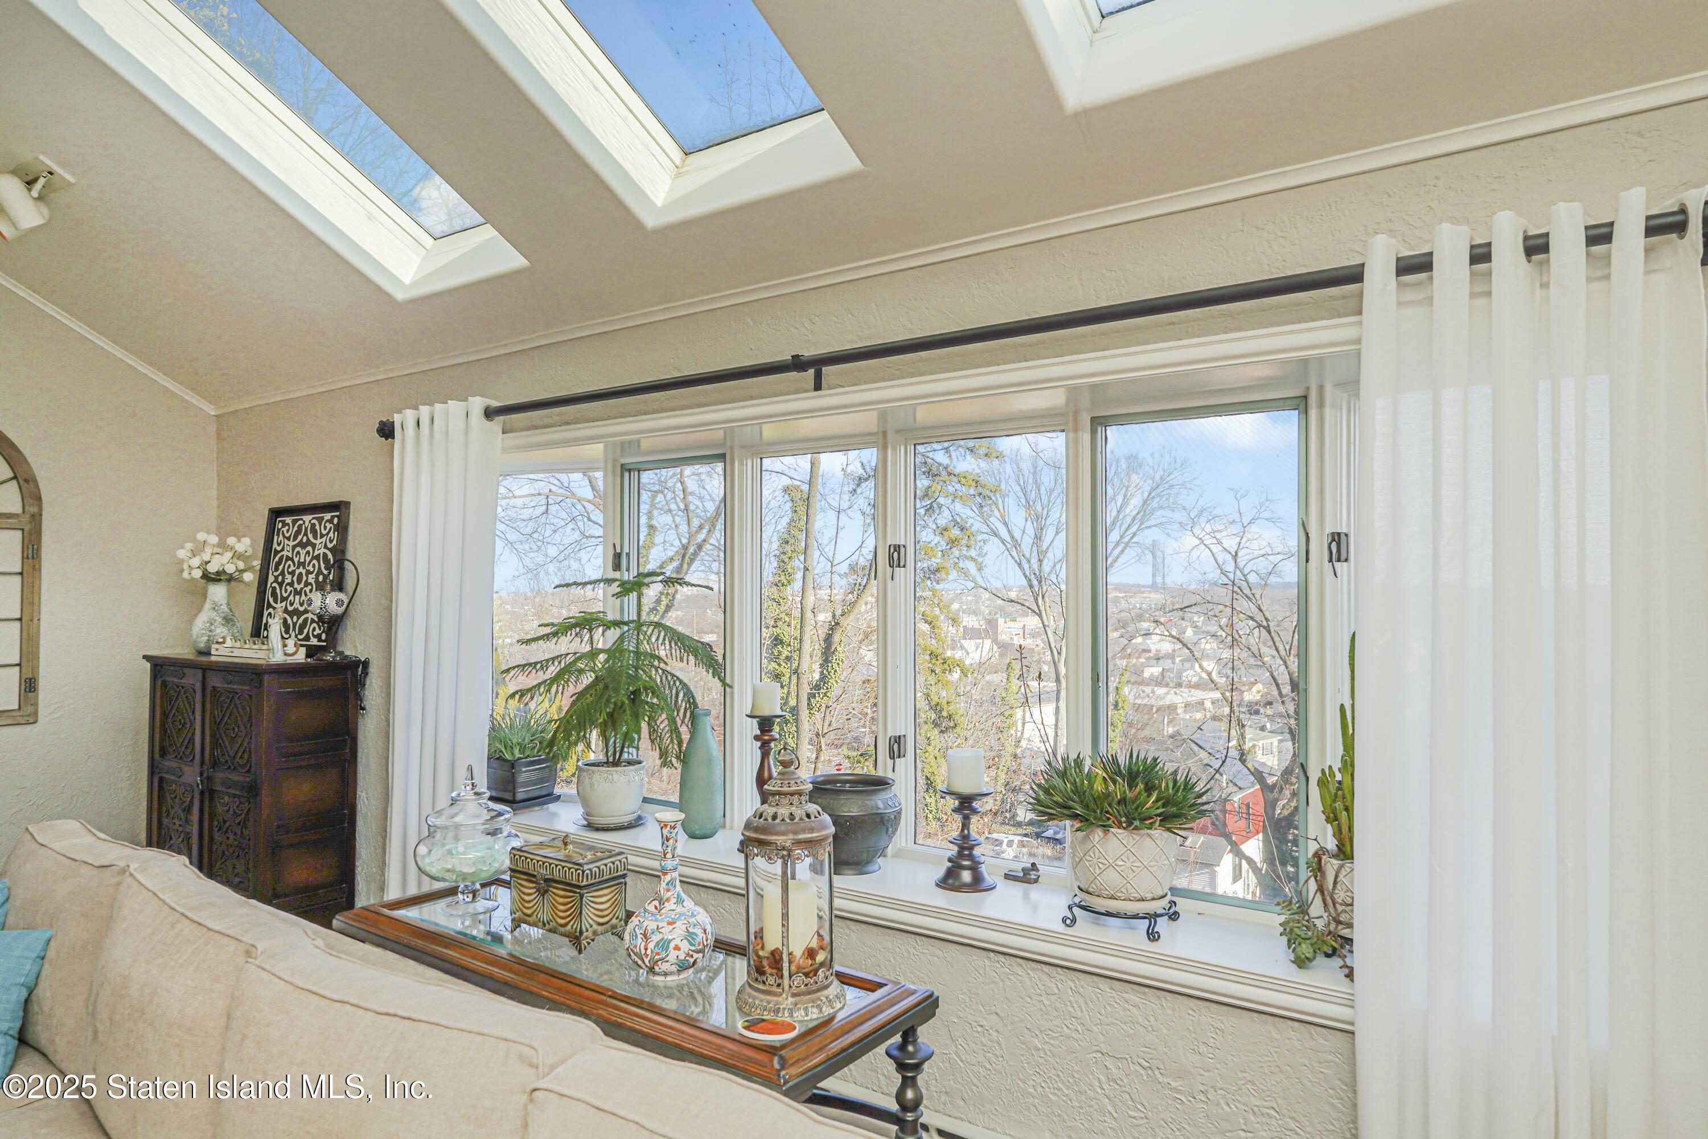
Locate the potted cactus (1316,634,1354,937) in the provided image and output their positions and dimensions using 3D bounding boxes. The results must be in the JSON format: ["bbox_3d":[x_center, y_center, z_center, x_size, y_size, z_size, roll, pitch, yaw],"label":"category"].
[{"bbox_3d":[1.115,0.452,2.126,0.250,0.680,0.250,-1,-1,34],"label":"potted cactus"}]

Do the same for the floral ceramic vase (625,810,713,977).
[{"bbox_3d":[-0.362,0.637,1.960,0.176,0.307,0.176,0,-1,0],"label":"floral ceramic vase"}]

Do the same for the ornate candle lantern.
[{"bbox_3d":[-0.116,0.561,1.831,0.197,0.454,0.197,0,-1,0],"label":"ornate candle lantern"}]

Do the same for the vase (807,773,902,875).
[{"bbox_3d":[-0.008,0.734,2.872,0.290,0.243,0.290,0,-1,0],"label":"vase"}]

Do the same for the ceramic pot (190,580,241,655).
[{"bbox_3d":[-2.796,0.208,4.370,0.228,0.319,0.228,-1,-1,34],"label":"ceramic pot"}]

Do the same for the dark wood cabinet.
[{"bbox_3d":[-2.478,0.978,4.101,0.930,1.232,0.410,-1,-1,34],"label":"dark wood cabinet"}]

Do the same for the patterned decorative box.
[{"bbox_3d":[-0.620,0.692,2.165,0.235,0.205,0.130,-1,-1,34],"label":"patterned decorative box"}]

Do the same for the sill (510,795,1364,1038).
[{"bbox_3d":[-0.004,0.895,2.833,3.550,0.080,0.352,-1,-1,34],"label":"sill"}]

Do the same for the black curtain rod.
[{"bbox_3d":[-0.191,-0.544,2.690,3.960,0.080,0.085,-1,-1,34],"label":"black curtain rod"}]

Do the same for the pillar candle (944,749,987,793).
[{"bbox_3d":[0.306,0.548,2.707,0.099,0.101,0.099,0,-1,0],"label":"pillar candle"}]

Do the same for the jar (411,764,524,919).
[{"bbox_3d":[-0.906,0.630,2.351,0.250,0.335,0.250,0,-1,0],"label":"jar"}]

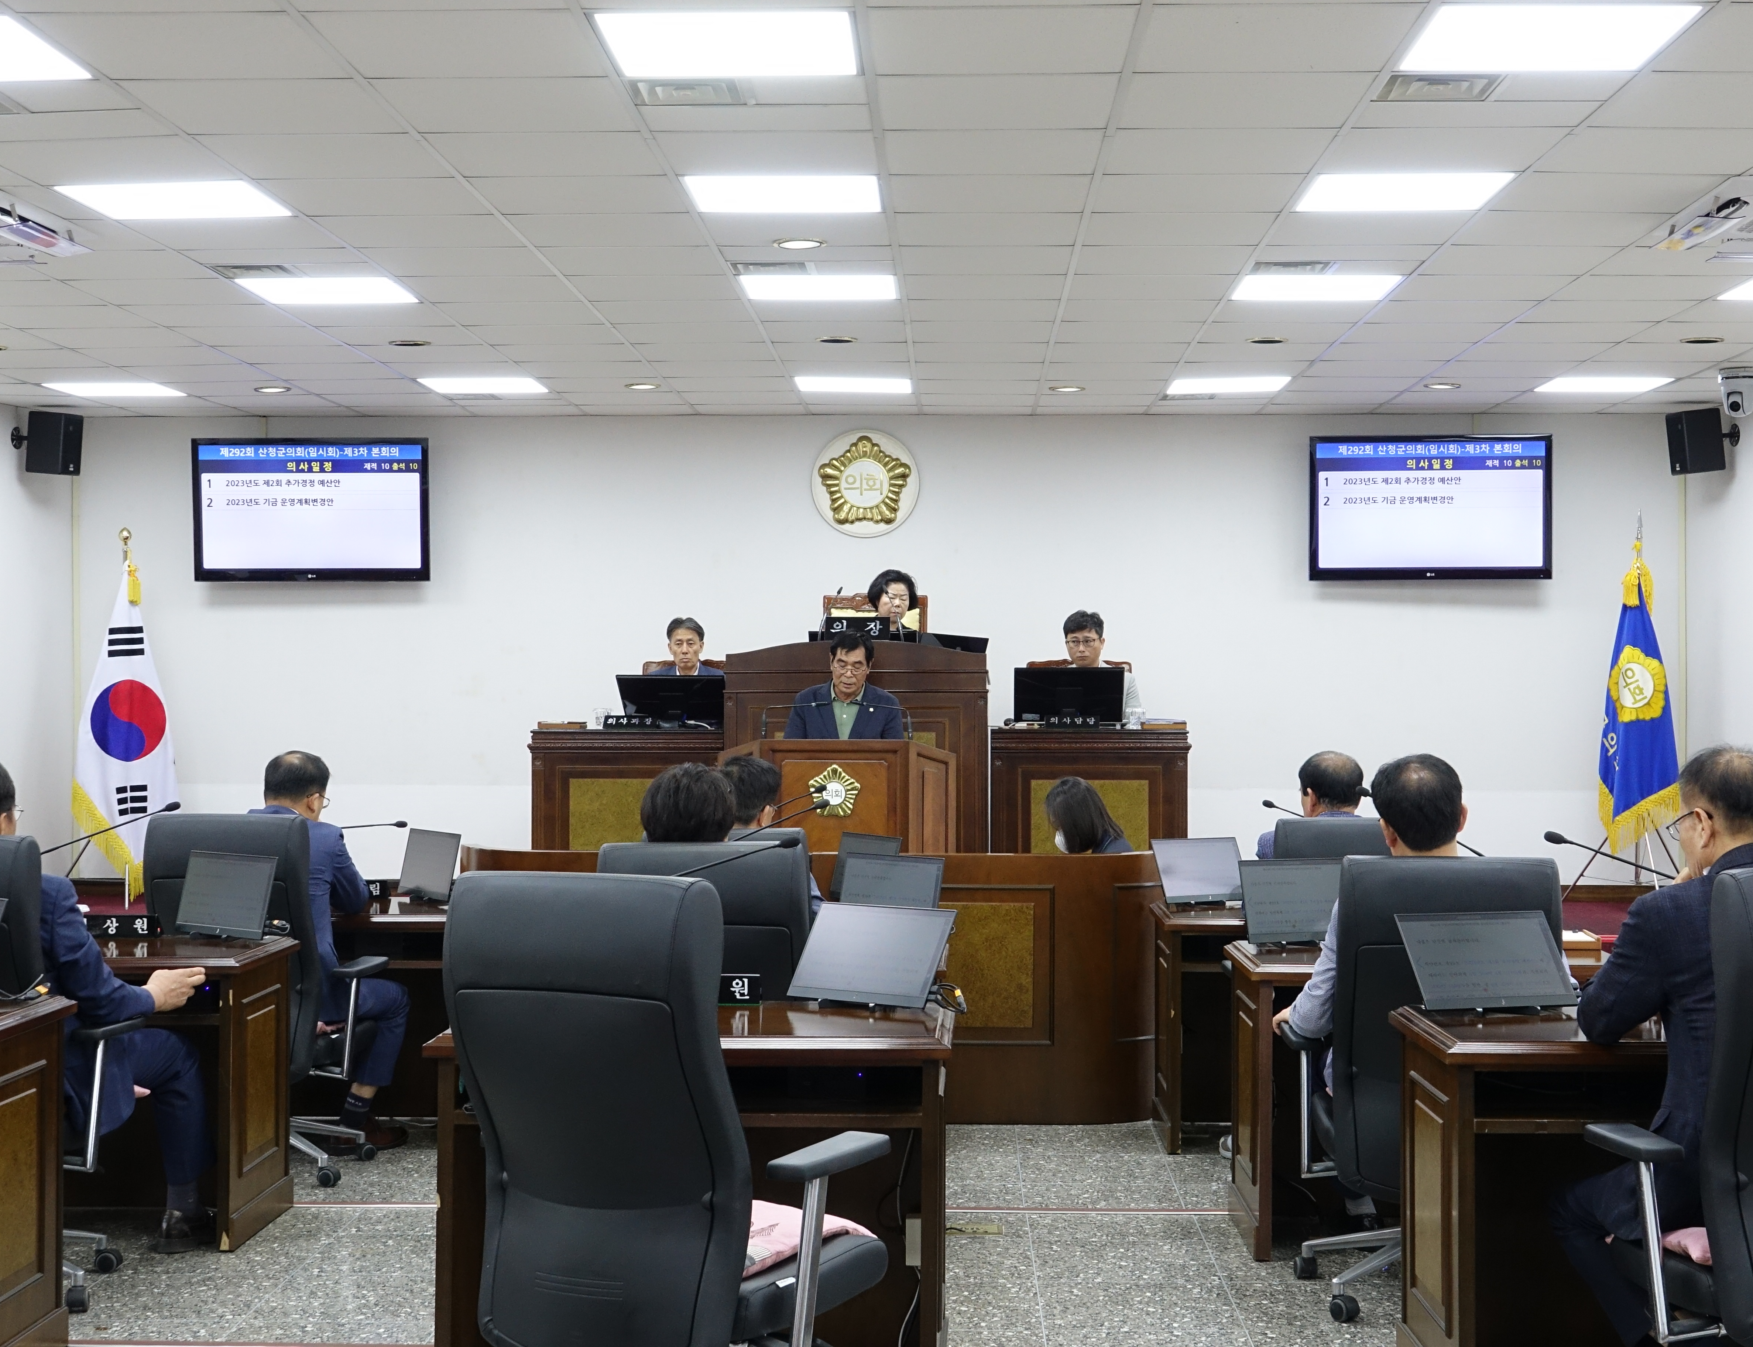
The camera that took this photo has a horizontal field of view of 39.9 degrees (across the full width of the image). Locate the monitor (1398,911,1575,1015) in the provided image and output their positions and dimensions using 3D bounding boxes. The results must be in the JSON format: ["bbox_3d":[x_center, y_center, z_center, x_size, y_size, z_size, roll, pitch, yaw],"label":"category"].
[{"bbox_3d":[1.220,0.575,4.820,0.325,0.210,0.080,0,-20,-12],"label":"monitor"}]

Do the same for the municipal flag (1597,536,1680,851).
[{"bbox_3d":[3.987,0.107,12.618,0.440,1.680,0.280,0,0,8],"label":"municipal flag"}]

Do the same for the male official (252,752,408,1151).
[{"bbox_3d":[-1.710,0.880,7.370,0.550,1.280,0.880,0,0,22],"label":"male official"}]

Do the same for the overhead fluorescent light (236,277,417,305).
[{"bbox_3d":[-2.075,-1.470,9.166,0.600,0.050,0.600,0,0,2],"label":"overhead fluorescent light"}]

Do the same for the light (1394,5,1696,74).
[{"bbox_3d":[1.526,-1.460,5.507,0.600,0.060,0.590,0,0,2],"label":"light"}]

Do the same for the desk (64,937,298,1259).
[{"bbox_3d":[-2.070,1.090,6.360,1.000,0.730,0.550,0,0,4],"label":"desk"}]

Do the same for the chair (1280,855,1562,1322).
[{"bbox_3d":[1.280,0.930,5.630,0.650,1.070,0.660,0,0,-4],"label":"chair"}]

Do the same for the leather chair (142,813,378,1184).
[{"bbox_3d":[-1.855,0.945,7.320,0.660,1.100,0.680,0,0,8],"label":"leather chair"}]

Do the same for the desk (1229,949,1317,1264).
[{"bbox_3d":[1.543,1.158,6.581,1.110,0.765,0.610,0,0,2],"label":"desk"}]

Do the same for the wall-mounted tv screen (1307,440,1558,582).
[{"bbox_3d":[3.031,-0.907,13.200,1.310,0.785,0.080,0,0,2],"label":"wall-mounted tv screen"}]

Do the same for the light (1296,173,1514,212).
[{"bbox_3d":[1.575,-1.462,7.247,0.600,0.050,0.600,0,0,2],"label":"light"}]

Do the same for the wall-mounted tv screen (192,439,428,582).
[{"bbox_3d":[-3.088,-0.891,13.200,1.295,0.785,0.080,0,5,2],"label":"wall-mounted tv screen"}]

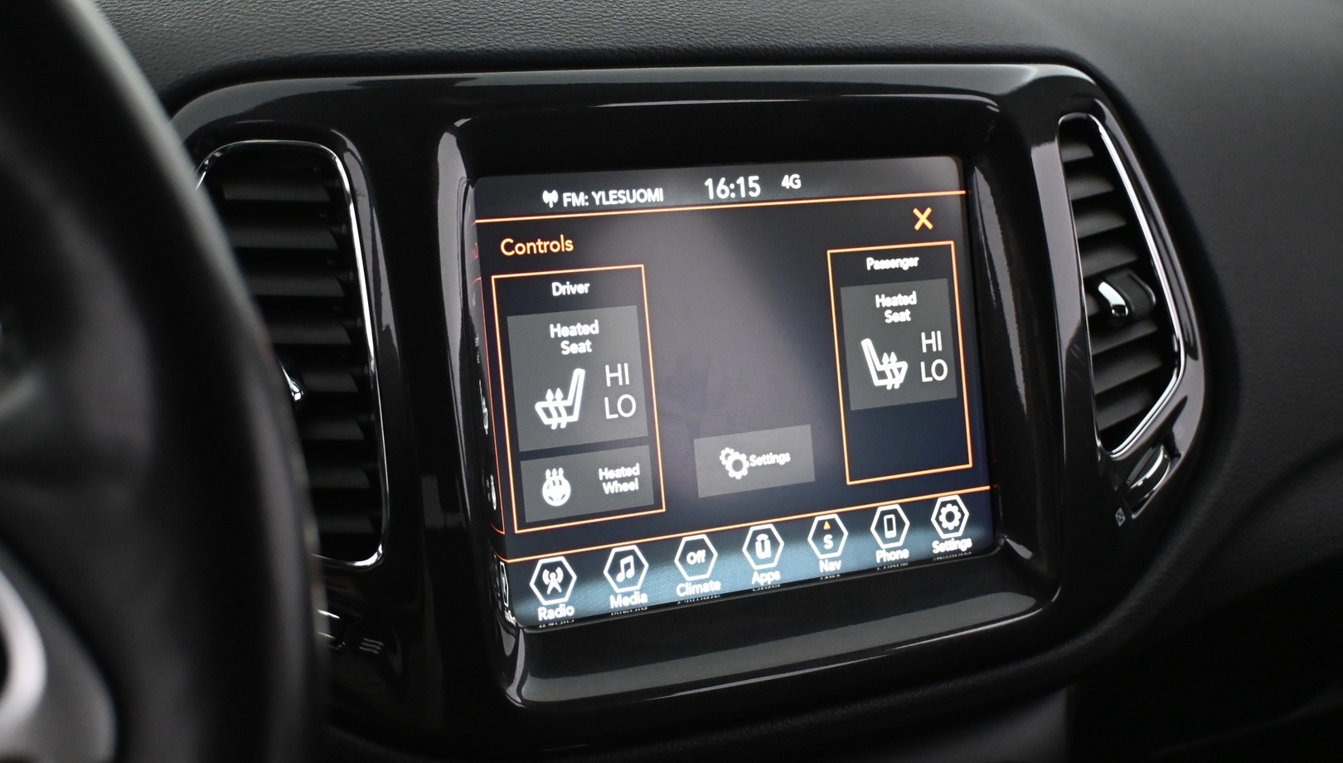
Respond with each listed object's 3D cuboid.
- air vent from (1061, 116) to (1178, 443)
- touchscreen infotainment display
[{"bbox_3d":[0.153,-0.033,0.599,0.030,0.118,0.082,-11,-5,37],"label":"air vent"},{"bbox_3d":[0.023,-0.001,0.521,0.173,0.131,0.015,-6,3,-26],"label":"touchscreen infotainment display"}]

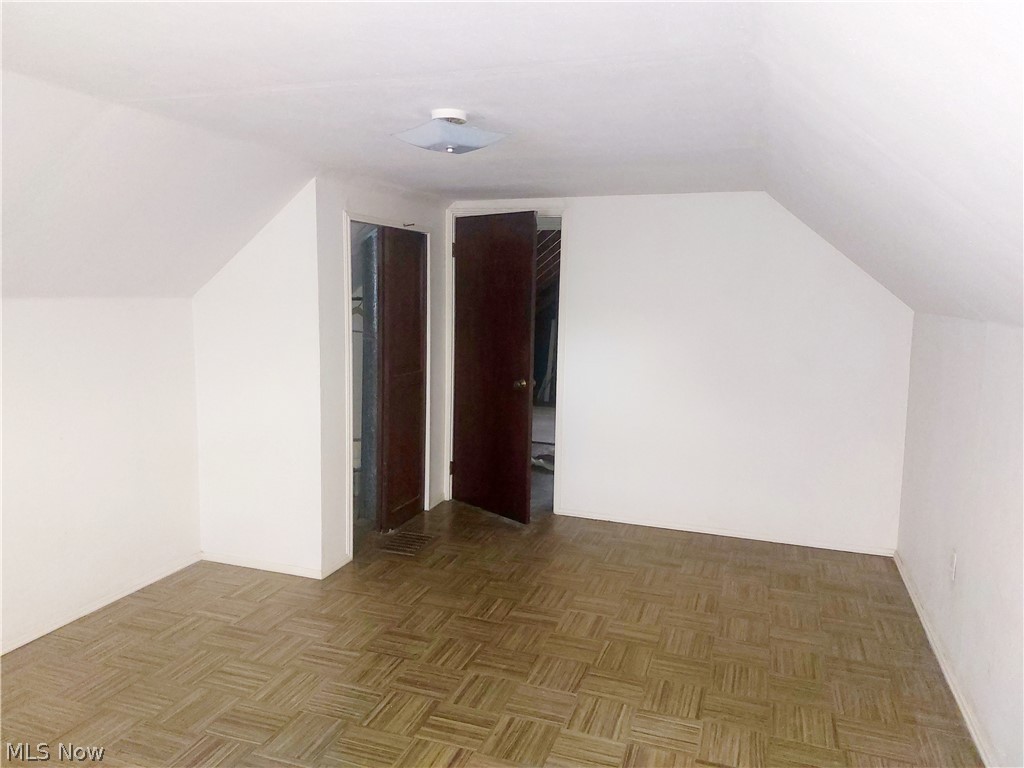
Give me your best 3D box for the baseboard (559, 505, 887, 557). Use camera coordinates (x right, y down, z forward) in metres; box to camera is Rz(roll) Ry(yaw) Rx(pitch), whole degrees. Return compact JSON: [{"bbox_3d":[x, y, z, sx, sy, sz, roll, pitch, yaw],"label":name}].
[{"bbox_3d":[1.281,0.942,4.563,2.110,0.052,0.016,4,8,20],"label":"baseboard"}]

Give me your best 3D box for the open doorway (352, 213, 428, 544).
[{"bbox_3d":[-0.778,0.009,4.359,0.120,1.880,0.930,4,8,20],"label":"open doorway"}]

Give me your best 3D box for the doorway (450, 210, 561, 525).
[{"bbox_3d":[-0.039,-0.128,4.987,0.790,2.030,0.120,4,8,20],"label":"doorway"}]

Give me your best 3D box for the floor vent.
[{"bbox_3d":[-0.630,0.962,4.298,0.220,0.012,0.350,4,8,20],"label":"floor vent"}]

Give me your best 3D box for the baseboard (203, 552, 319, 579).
[{"bbox_3d":[-1.369,0.984,3.856,0.773,0.052,0.016,4,8,20],"label":"baseboard"}]

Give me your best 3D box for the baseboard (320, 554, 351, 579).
[{"bbox_3d":[-0.954,0.989,3.876,0.016,0.052,0.305,4,8,20],"label":"baseboard"}]

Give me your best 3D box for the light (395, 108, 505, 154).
[{"bbox_3d":[-0.219,-0.893,2.518,0.315,0.135,0.315,-5,9,-38],"label":"light"}]

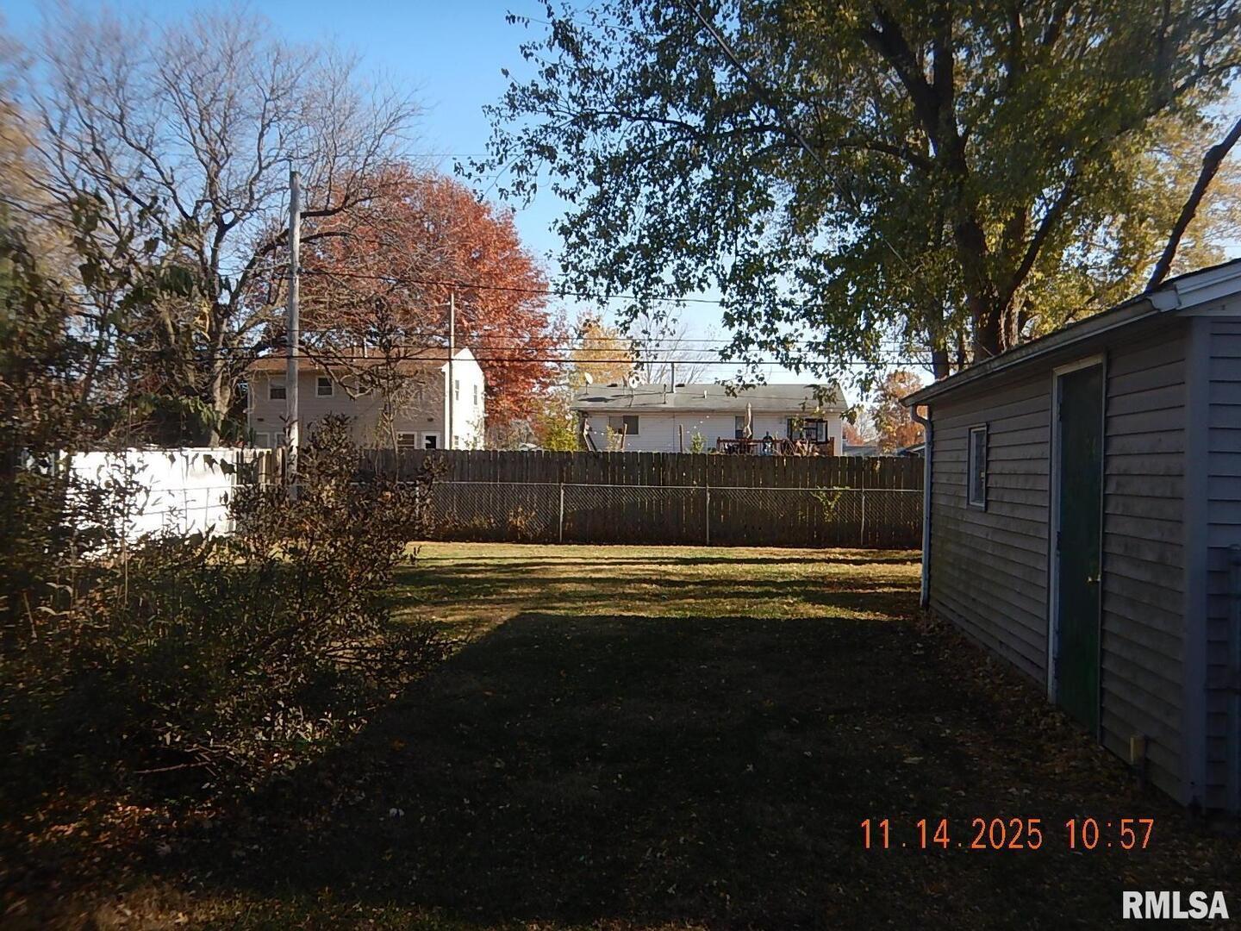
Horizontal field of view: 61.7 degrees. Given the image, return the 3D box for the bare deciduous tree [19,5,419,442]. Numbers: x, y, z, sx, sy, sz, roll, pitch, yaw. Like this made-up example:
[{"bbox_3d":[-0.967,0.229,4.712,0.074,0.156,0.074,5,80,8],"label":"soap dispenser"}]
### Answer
[{"bbox_3d":[-12.741,-6.639,33.000,12.700,15.900,12.000,1,0,0],"label":"bare deciduous tree"}]

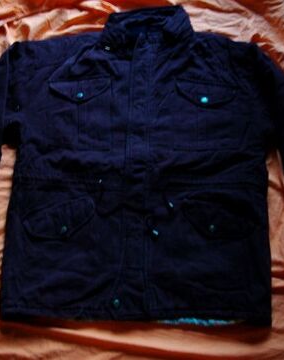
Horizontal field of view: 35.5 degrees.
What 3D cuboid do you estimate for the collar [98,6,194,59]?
[{"bbox_3d":[0.010,-0.399,1.224,0.260,0.100,0.165,0,69,0],"label":"collar"}]

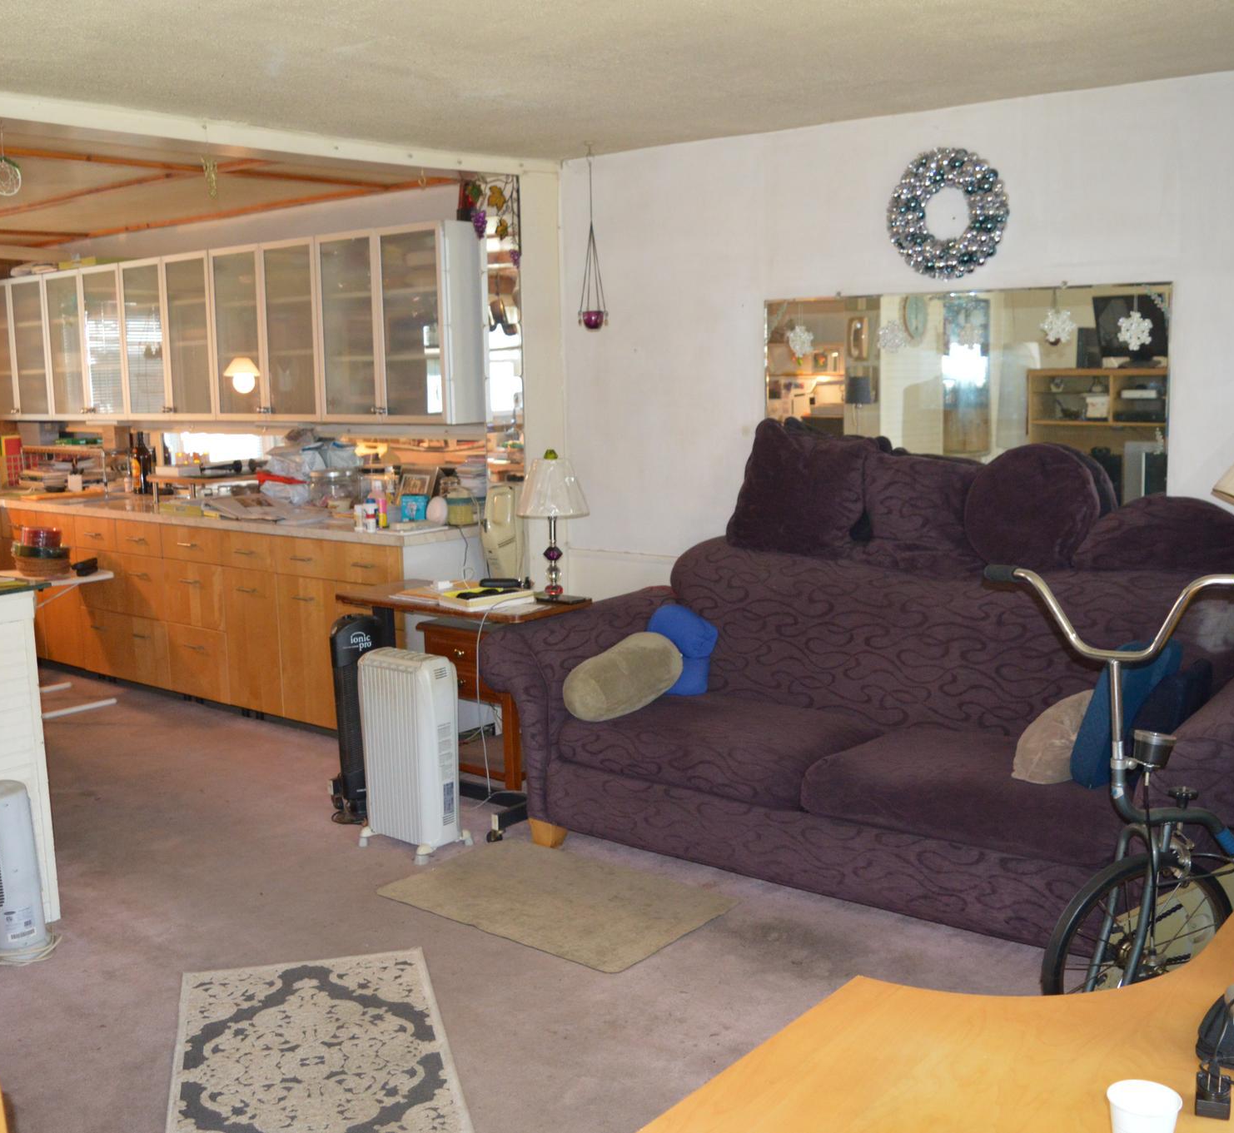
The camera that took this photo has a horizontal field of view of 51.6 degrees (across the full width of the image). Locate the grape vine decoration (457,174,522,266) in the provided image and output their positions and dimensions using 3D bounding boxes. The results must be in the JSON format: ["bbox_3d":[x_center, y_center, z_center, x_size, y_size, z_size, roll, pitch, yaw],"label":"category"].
[{"bbox_3d":[-0.465,-1.329,4.914,0.050,0.360,0.320,6,13,36],"label":"grape vine decoration"}]

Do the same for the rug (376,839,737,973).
[{"bbox_3d":[-0.194,0.934,3.647,0.905,0.012,0.535,6,11,38],"label":"rug"}]

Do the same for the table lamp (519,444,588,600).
[{"bbox_3d":[-0.232,-0.154,4.528,0.250,0.525,0.250,-1,9,0],"label":"table lamp"}]

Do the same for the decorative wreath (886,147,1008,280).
[{"bbox_3d":[1.067,-1.146,4.173,0.410,0.410,0.070,6,11,38],"label":"decorative wreath"}]

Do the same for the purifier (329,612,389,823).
[{"bbox_3d":[-0.876,0.489,4.371,0.200,0.690,0.170,-6,10,-30],"label":"purifier"}]

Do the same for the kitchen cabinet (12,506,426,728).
[{"bbox_3d":[-1.929,0.162,6.434,3.300,0.910,0.630,6,11,38],"label":"kitchen cabinet"}]

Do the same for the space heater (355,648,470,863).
[{"bbox_3d":[-0.646,0.571,4.032,0.350,0.630,0.250,6,11,38],"label":"space heater"}]

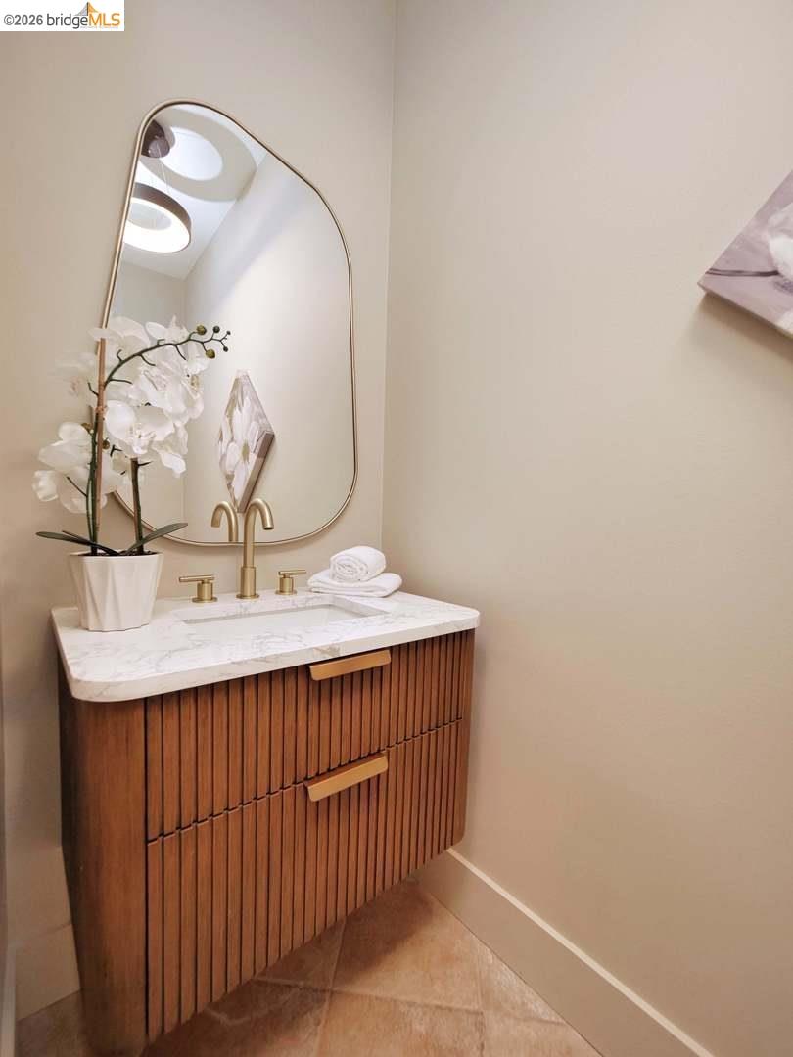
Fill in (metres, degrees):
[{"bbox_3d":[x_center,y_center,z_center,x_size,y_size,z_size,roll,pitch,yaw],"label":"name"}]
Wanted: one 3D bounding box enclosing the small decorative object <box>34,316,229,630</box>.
[{"bbox_3d":[-0.466,-0.110,0.782,0.300,0.565,0.220,1,1,-40],"label":"small decorative object"}]

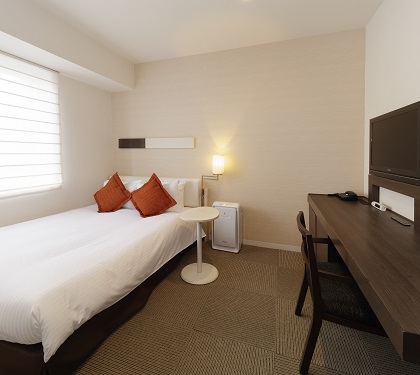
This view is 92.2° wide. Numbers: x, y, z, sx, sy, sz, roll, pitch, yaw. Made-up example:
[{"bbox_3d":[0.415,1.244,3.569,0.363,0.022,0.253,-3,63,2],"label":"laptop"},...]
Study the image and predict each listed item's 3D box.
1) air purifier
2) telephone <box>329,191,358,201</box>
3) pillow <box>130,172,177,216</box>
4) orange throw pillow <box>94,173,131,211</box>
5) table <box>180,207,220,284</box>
[{"bbox_3d":[0.232,0.479,2.575,0.350,0.570,0.200,2,6,19],"label":"air purifier"},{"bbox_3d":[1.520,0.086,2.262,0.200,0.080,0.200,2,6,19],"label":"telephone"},{"bbox_3d":[-0.691,0.115,2.450,0.420,0.420,0.140,-30,-22,3],"label":"pillow"},{"bbox_3d":[-1.286,0.092,2.650,0.420,0.420,0.140,-26,-27,4],"label":"orange throw pillow"},{"bbox_3d":[-0.097,0.550,2.000,0.400,0.600,0.400,0,6,0],"label":"table"}]

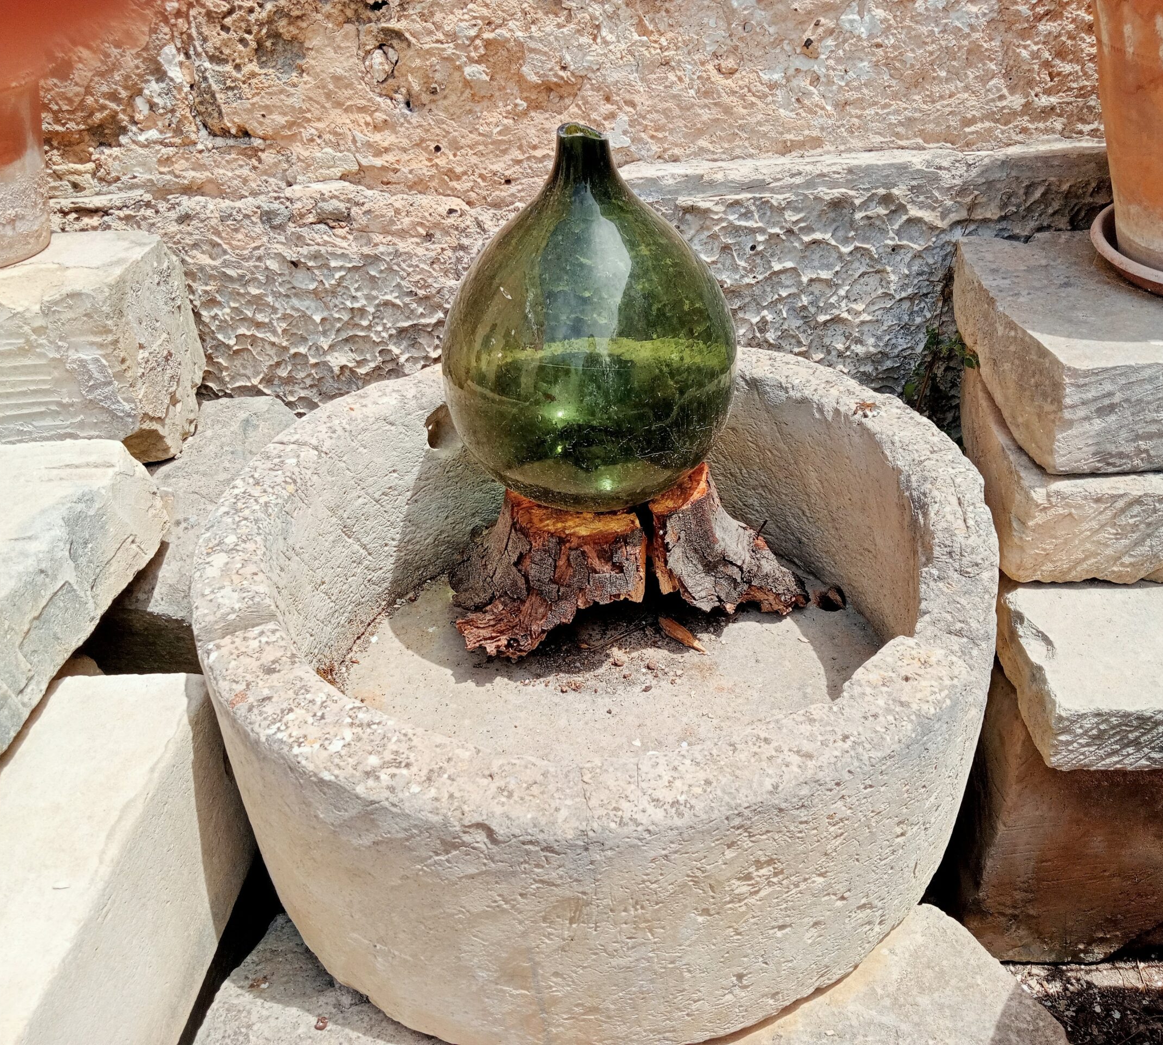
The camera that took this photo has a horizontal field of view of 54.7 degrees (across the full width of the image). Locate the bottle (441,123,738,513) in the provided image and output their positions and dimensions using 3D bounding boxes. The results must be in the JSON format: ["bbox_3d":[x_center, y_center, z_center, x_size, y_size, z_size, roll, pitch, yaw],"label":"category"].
[{"bbox_3d":[0.008,-0.212,1.170,0.312,0.393,0.312,-2,34,0],"label":"bottle"}]

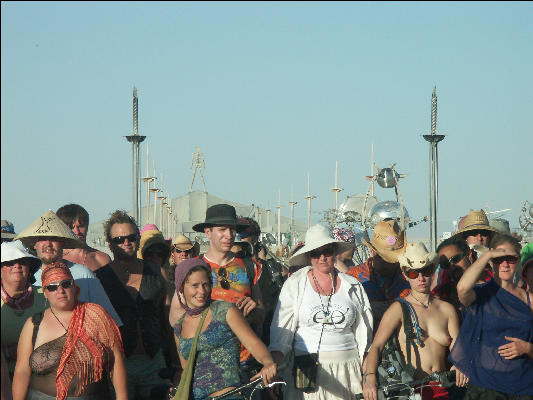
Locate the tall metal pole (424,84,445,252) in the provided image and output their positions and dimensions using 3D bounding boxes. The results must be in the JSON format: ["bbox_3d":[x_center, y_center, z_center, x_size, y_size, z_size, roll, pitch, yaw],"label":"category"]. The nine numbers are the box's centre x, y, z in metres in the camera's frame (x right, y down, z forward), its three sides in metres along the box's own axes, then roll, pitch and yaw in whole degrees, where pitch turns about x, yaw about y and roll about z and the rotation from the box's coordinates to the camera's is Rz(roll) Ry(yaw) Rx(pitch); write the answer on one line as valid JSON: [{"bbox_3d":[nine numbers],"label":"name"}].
[{"bbox_3d":[5.170,-0.380,94.800,0.680,6.260,0.680,0,-1,0],"label":"tall metal pole"}]

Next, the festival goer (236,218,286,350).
[{"bbox_3d":[-0.065,1.000,20.000,0.520,1.760,0.400,0,-1,23],"label":"festival goer"}]

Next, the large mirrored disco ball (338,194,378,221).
[{"bbox_3d":[1.800,0.284,60.000,0.800,0.800,0.800,0,-1,0],"label":"large mirrored disco ball"}]

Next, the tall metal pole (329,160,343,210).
[{"bbox_3d":[3.540,0.720,155.000,0.620,5.460,0.620,0,-1,0],"label":"tall metal pole"}]

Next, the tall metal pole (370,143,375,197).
[{"bbox_3d":[4.340,0.377,125.600,0.550,5.460,0.550,0,-1,0],"label":"tall metal pole"}]

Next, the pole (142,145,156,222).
[{"bbox_3d":[-4.840,0.377,125.600,0.580,5.460,0.580,0,-1,0],"label":"pole"}]

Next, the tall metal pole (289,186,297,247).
[{"bbox_3d":[1.880,1.500,222.000,0.600,5.460,0.600,0,-1,0],"label":"tall metal pole"}]

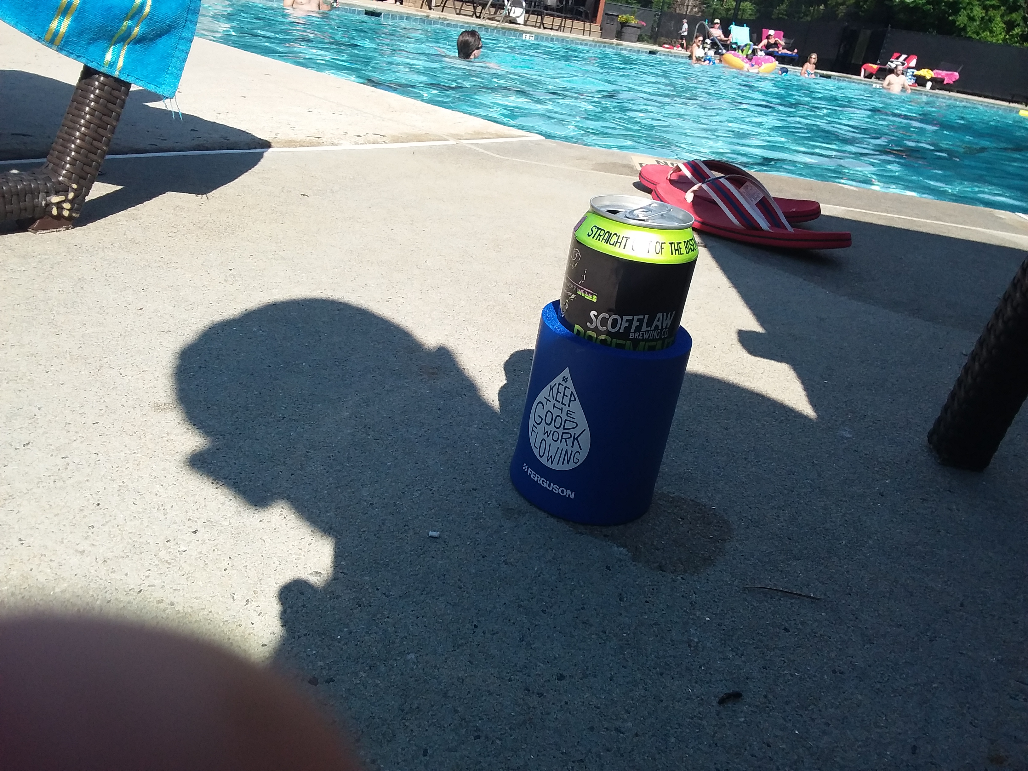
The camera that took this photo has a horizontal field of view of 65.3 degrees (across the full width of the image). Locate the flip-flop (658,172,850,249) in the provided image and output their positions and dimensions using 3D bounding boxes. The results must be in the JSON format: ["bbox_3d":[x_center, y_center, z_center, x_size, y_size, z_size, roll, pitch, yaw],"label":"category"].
[{"bbox_3d":[0.320,-0.242,1.108,0.285,0.072,0.105,27,31,32],"label":"flip-flop"}]

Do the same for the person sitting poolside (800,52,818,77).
[{"bbox_3d":[7.297,-7.599,20.189,0.450,1.450,0.350,14,25,10],"label":"person sitting poolside"}]

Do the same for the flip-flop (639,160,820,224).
[{"bbox_3d":[0.339,-0.320,1.270,0.287,0.068,0.105,23,29,26],"label":"flip-flop"}]

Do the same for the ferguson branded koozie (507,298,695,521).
[{"bbox_3d":[0.049,0.013,0.461,0.085,0.103,0.085,8,26,-4],"label":"ferguson branded koozie"}]

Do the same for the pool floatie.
[{"bbox_3d":[5.341,-7.337,18.200,1.150,0.360,1.100,7,25,-3],"label":"pool floatie"}]

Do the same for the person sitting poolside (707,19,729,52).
[{"bbox_3d":[6.221,-10.662,24.500,0.650,1.000,0.900,-4,28,-26],"label":"person sitting poolside"}]

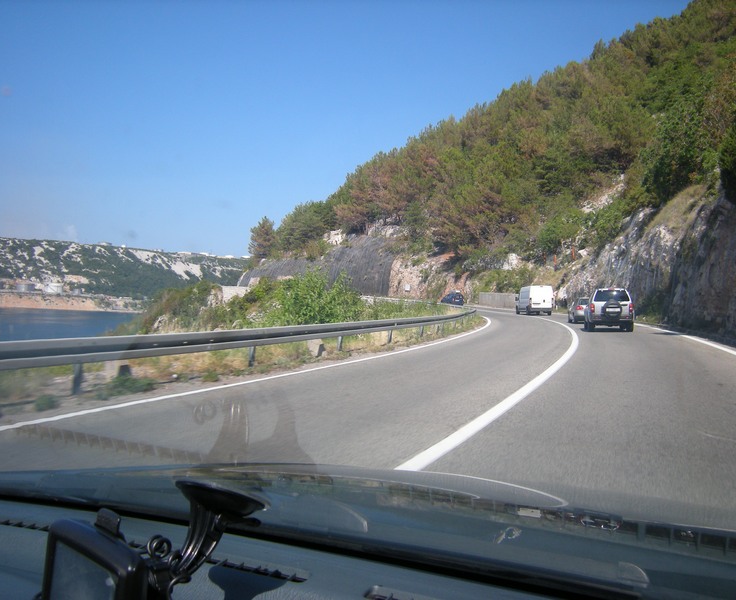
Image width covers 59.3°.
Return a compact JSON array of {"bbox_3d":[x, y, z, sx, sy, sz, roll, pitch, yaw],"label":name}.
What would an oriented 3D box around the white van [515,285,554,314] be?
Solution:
[{"bbox_3d":[14.500,0.050,56.700,2.070,2.520,5.700,1,0,0],"label":"white van"}]

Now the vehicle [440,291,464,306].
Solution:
[{"bbox_3d":[11.650,-0.060,88.500,1.760,1.900,4.300,1,0,-14],"label":"vehicle"}]

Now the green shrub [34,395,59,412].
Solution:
[{"bbox_3d":[-3.860,1.245,7.800,0.260,0.180,0.250,2,0,-25],"label":"green shrub"}]

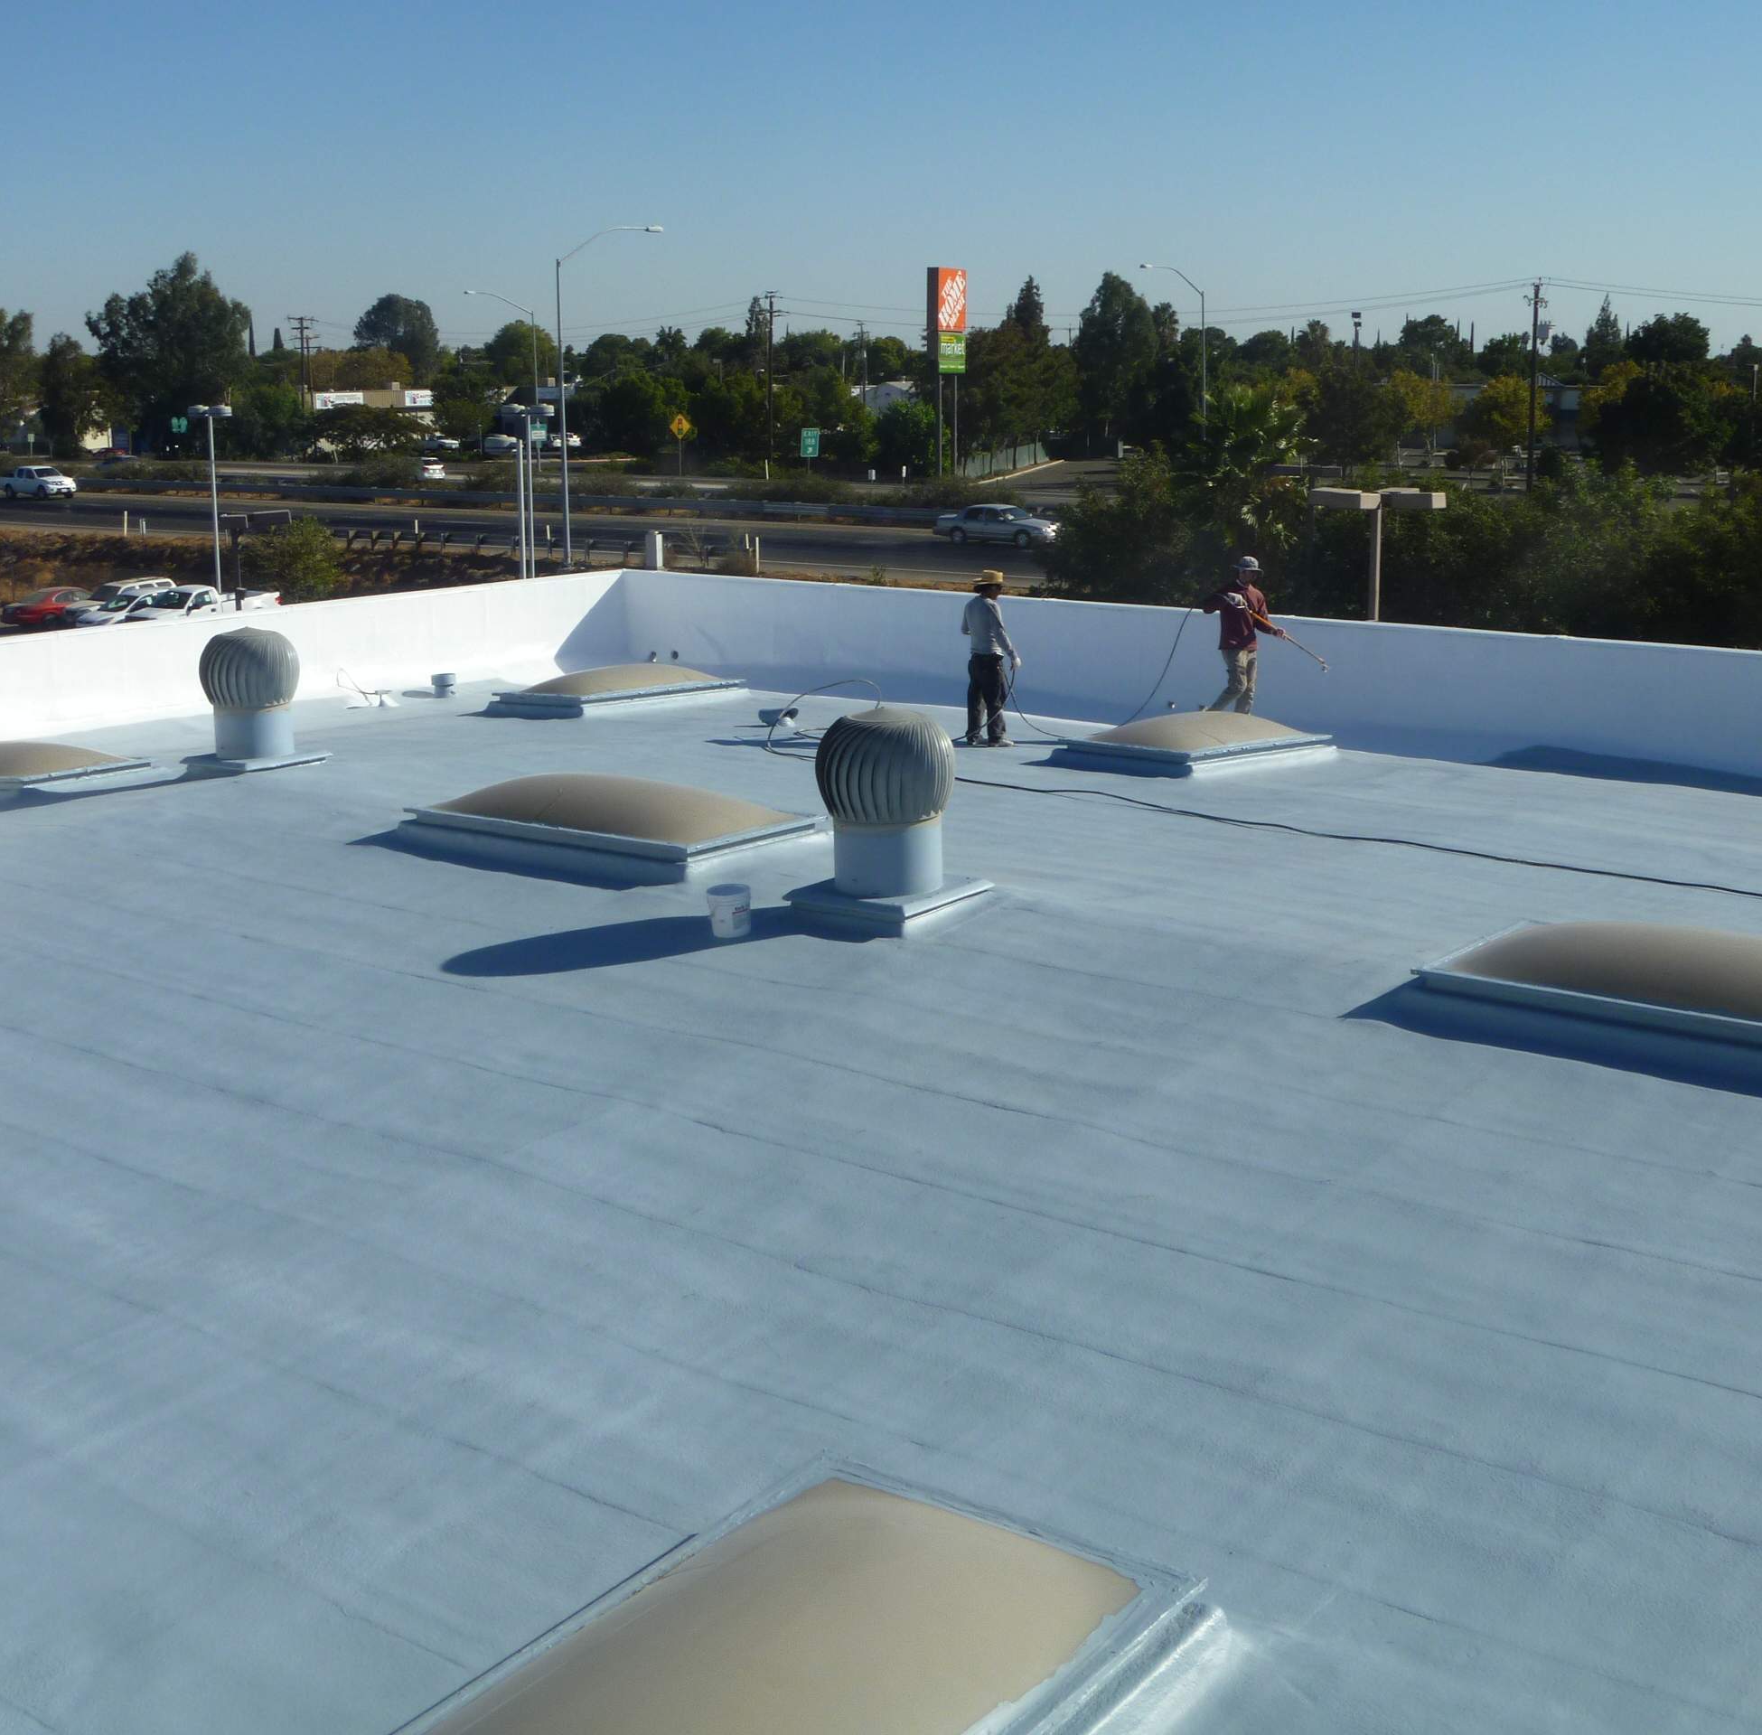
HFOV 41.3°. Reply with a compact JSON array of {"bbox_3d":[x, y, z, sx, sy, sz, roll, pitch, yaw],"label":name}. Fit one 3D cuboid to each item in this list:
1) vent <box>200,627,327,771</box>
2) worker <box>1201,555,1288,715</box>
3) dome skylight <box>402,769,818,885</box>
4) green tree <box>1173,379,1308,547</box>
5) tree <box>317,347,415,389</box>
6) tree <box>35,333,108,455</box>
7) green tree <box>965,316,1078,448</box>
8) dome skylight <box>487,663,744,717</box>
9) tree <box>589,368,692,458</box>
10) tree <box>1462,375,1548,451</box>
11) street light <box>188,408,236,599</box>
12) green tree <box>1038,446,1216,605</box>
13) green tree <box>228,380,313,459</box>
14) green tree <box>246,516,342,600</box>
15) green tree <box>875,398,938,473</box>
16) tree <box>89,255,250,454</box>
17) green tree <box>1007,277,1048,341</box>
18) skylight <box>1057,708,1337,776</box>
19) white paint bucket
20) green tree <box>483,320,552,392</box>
[{"bbox_3d":[-4.904,-1.303,18.292,0.810,1.110,0.810,9,14,37],"label":"vent"},{"bbox_3d":[3.692,-2.274,23.731,0.800,1.720,0.580,5,12,24],"label":"worker"},{"bbox_3d":[-1.769,-0.367,15.459,2.610,0.460,1.380,8,14,37],"label":"dome skylight"},{"bbox_3d":[8.950,-7.719,58.866,3.800,8.800,3.800,0,11,0],"label":"green tree"},{"bbox_3d":[-63.721,-58.907,291.203,11.818,11.290,11.818,-3,13,-12],"label":"tree"},{"bbox_3d":[-60.182,-35.161,174.050,5.100,9.000,5.100,-4,13,-18],"label":"tree"},{"bbox_3d":[11.316,-38.870,191.142,8.800,11.600,8.800,0,11,0],"label":"green tree"},{"bbox_3d":[-2.800,-1.974,25.167,1.380,0.460,2.520,7,13,36],"label":"dome skylight"},{"bbox_3d":[-16.827,-31.986,164.356,6.900,6.100,6.400,-1,12,-6],"label":"tree"},{"bbox_3d":[56.532,-41.188,212.752,7.438,7.061,7.438,3,13,15],"label":"tree"},{"bbox_3d":[-23.440,-12.743,82.277,1.850,6.850,0.850,9,15,36],"label":"street light"},{"bbox_3d":[5.975,-6.705,57.719,4.900,7.300,4.900,0,11,0],"label":"green tree"},{"bbox_3d":[-53.532,-39.159,205.709,7.400,7.200,7.400,0,11,0],"label":"green tree"},{"bbox_3d":[-23.023,-12.066,92.368,3.654,3.458,3.654,-3,13,-14],"label":"green tree"},{"bbox_3d":[1.486,-26.329,142.504,3.900,4.700,3.900,0,12,1],"label":"green tree"},{"bbox_3d":[-64.249,-47.100,213.892,14.572,17.762,14.572,-4,13,-17],"label":"tree"},{"bbox_3d":[14.413,-49.378,231.772,5.500,18.000,5.500,0,11,0],"label":"green tree"},{"bbox_3d":[2.922,-1.201,21.410,1.380,0.440,2.610,9,13,37],"label":"skylight"},{"bbox_3d":[-0.862,0.241,13.372,0.252,0.272,0.252,0,12,0],"label":"white paint bucket"},{"bbox_3d":[-47.449,-64.221,306.592,9.314,14.951,9.314,-2,12,-9],"label":"green tree"}]

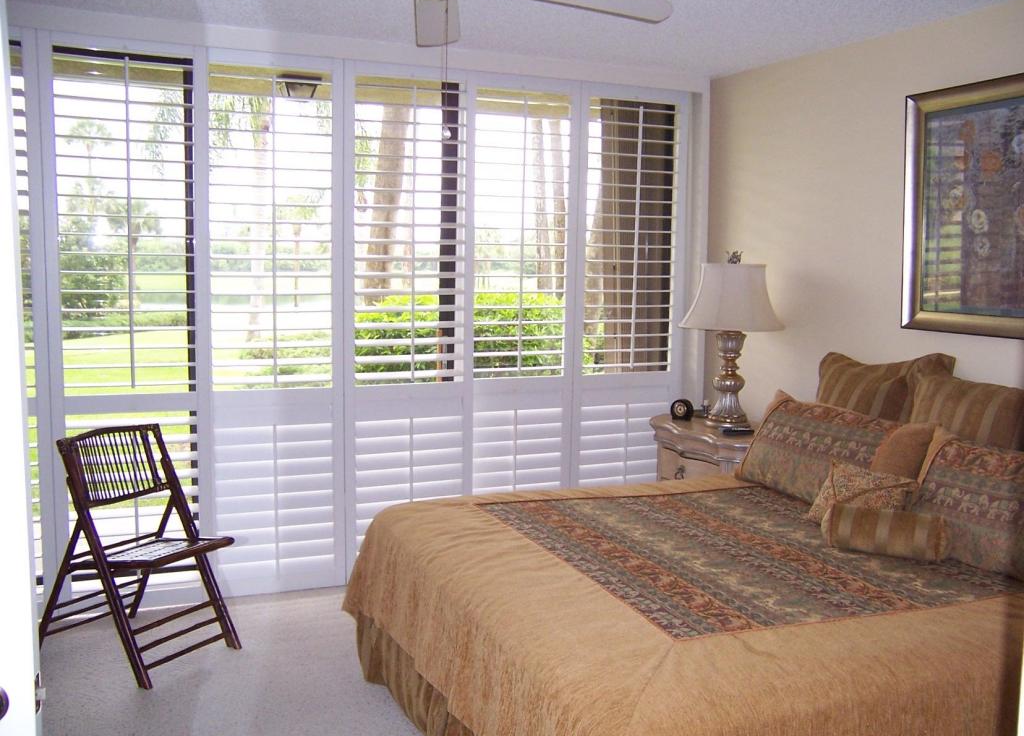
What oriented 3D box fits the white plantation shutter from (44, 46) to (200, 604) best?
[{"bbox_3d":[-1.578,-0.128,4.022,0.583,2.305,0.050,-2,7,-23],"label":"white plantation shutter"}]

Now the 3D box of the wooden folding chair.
[{"bbox_3d":[-1.425,0.659,3.701,0.650,0.845,0.470,4,7,29],"label":"wooden folding chair"}]

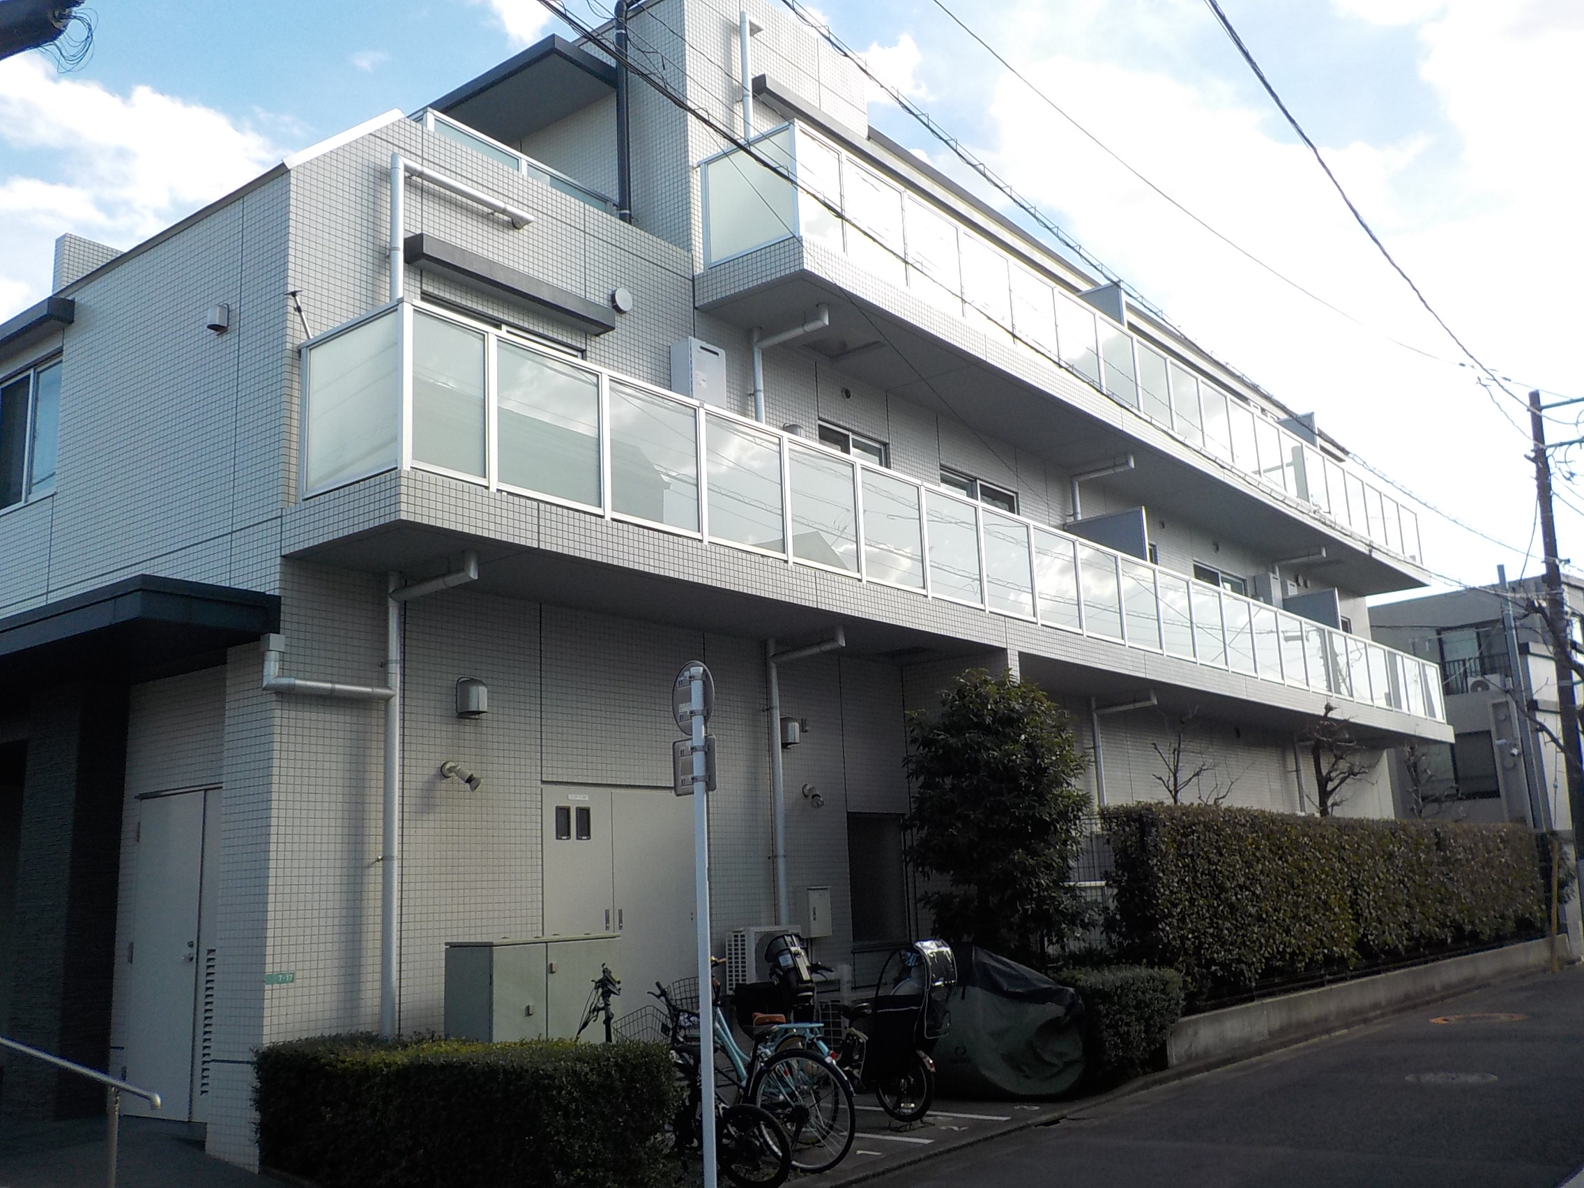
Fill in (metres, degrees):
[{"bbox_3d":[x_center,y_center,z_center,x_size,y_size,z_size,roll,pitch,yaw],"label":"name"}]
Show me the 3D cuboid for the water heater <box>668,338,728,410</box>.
[{"bbox_3d":[-0.783,-1.801,11.747,0.260,0.600,0.440,-12,-15,38],"label":"water heater"}]

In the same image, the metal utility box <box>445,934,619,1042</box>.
[{"bbox_3d":[-1.693,2.873,9.043,0.500,1.160,1.100,-12,-15,38],"label":"metal utility box"}]

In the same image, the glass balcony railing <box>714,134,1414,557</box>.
[{"bbox_3d":[5.461,-2.162,18.891,1.130,1.060,18.450,-12,-15,38],"label":"glass balcony railing"}]

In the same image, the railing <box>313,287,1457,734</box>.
[{"bbox_3d":[4.381,0.504,16.868,1.190,1.330,22.400,-12,-15,38],"label":"railing"}]

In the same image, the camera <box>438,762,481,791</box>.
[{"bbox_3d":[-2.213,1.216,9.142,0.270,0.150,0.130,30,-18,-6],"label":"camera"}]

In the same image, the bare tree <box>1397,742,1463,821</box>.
[{"bbox_3d":[9.581,3.772,20.833,0.800,3.070,0.800,-12,-15,38],"label":"bare tree"}]

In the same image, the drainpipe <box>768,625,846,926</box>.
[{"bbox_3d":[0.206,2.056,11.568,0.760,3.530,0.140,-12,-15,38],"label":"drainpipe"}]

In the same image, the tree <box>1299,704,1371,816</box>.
[{"bbox_3d":[6.942,3.038,17.710,0.800,3.350,0.800,-12,-15,38],"label":"tree"}]

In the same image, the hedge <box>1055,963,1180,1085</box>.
[{"bbox_3d":[2.470,3.348,10.780,0.700,0.720,1.350,-12,-15,38],"label":"hedge"}]

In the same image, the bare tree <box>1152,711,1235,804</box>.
[{"bbox_3d":[4.152,2.640,14.332,0.730,2.880,0.750,-12,-15,38],"label":"bare tree"}]

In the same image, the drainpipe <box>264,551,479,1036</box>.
[{"bbox_3d":[-2.504,1.469,8.203,0.880,3.530,1.020,-12,-15,38],"label":"drainpipe"}]

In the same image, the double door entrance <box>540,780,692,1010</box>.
[{"bbox_3d":[-1.230,2.509,10.276,0.100,2.100,1.630,-12,-15,38],"label":"double door entrance"}]

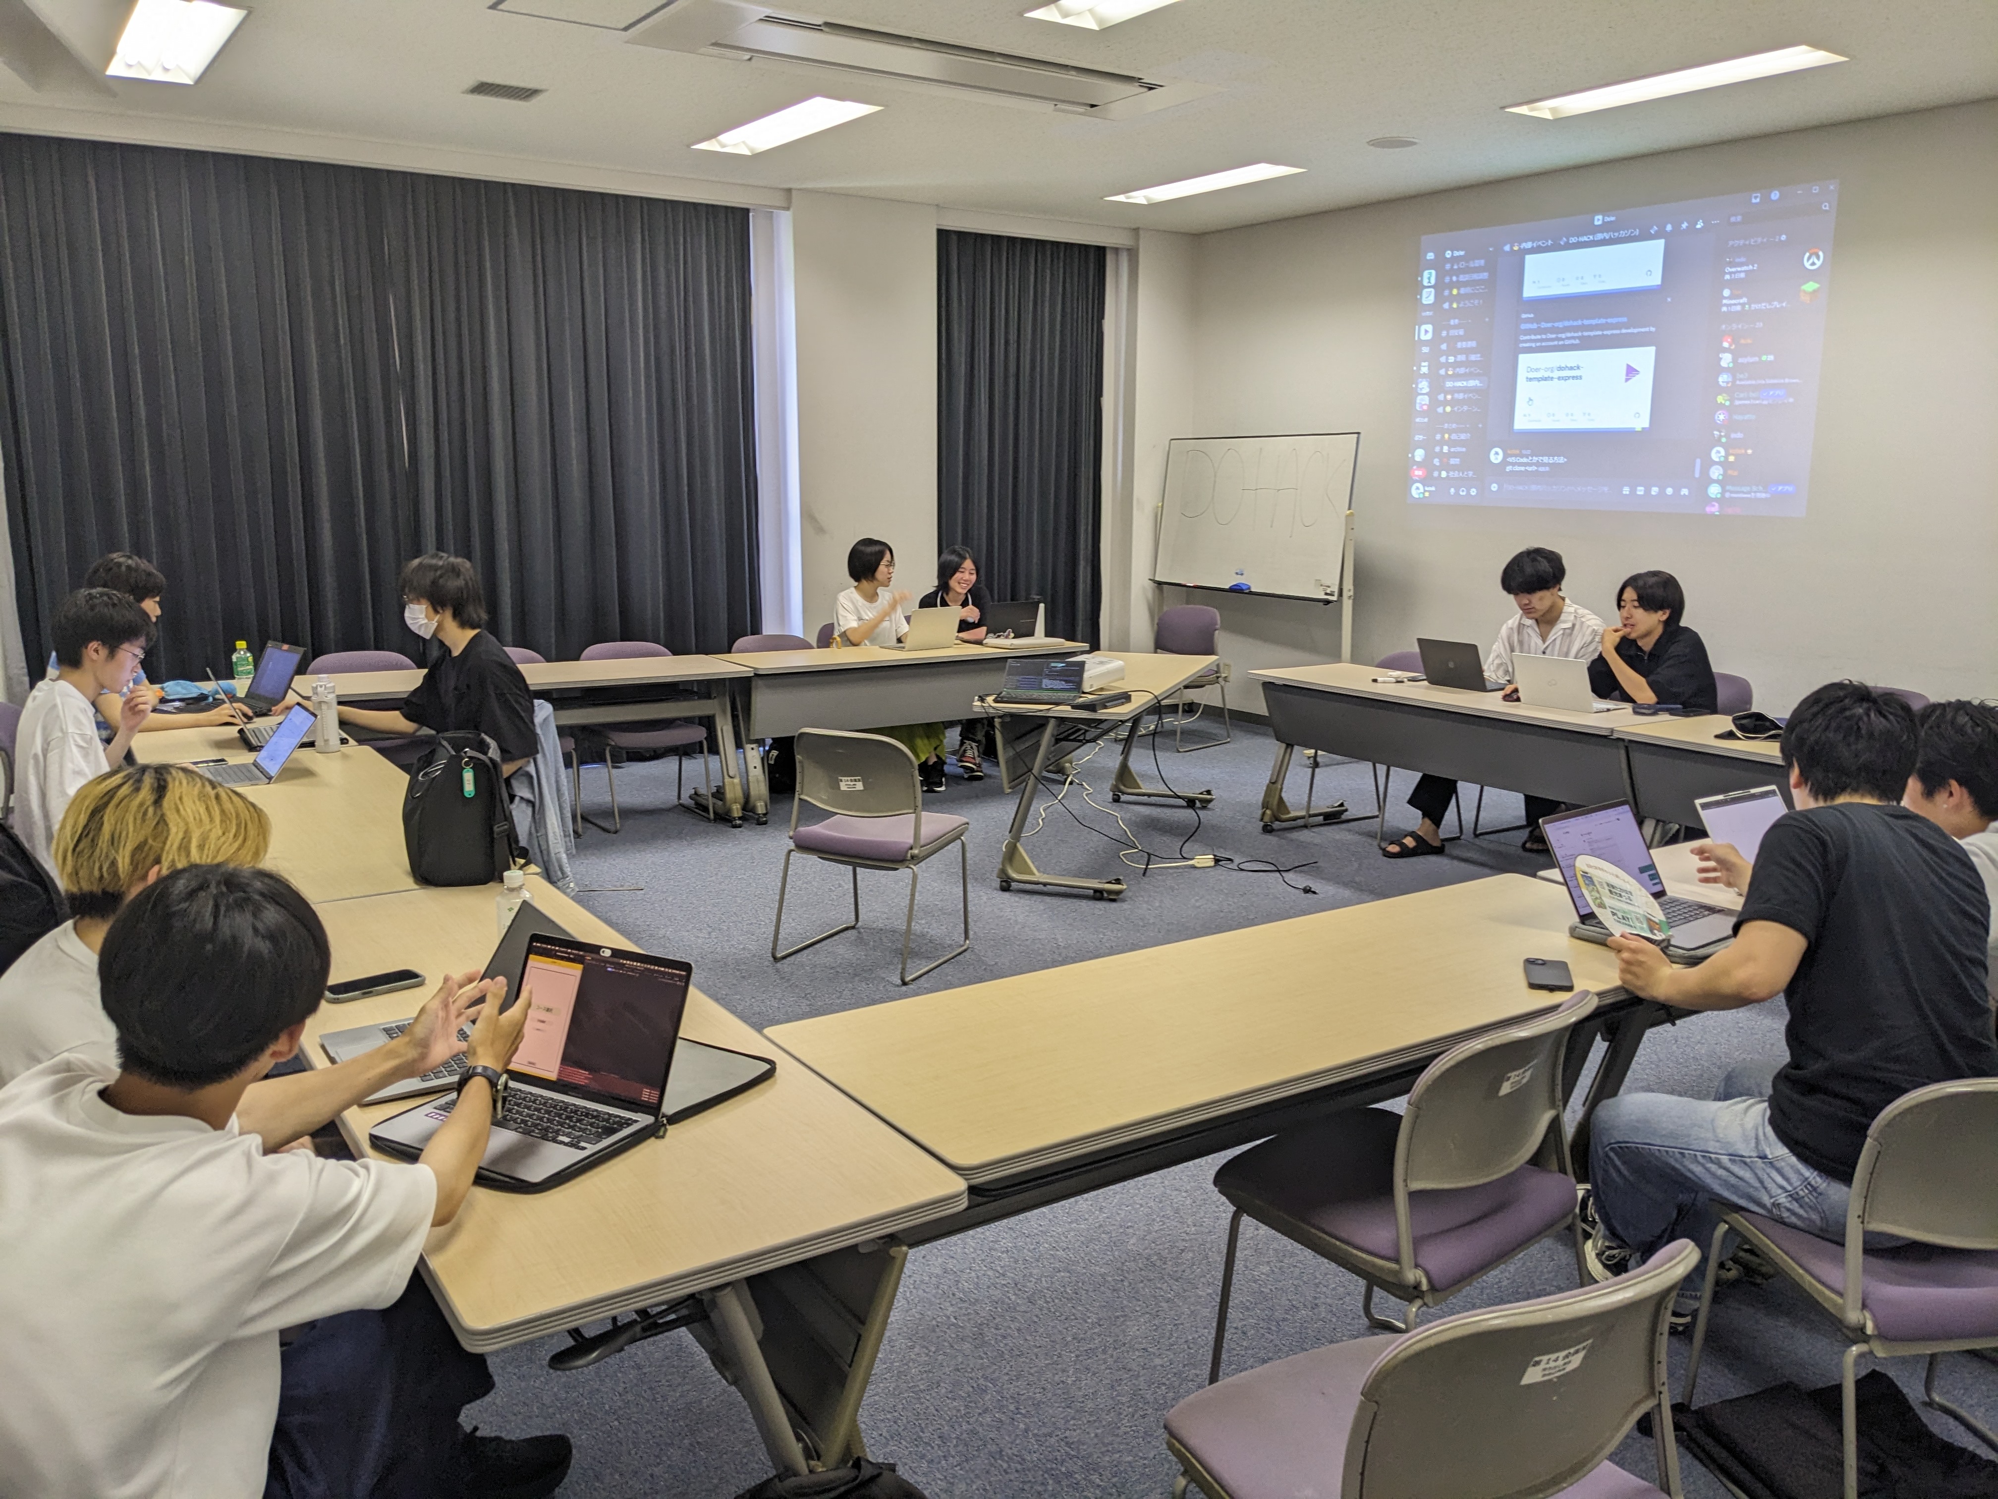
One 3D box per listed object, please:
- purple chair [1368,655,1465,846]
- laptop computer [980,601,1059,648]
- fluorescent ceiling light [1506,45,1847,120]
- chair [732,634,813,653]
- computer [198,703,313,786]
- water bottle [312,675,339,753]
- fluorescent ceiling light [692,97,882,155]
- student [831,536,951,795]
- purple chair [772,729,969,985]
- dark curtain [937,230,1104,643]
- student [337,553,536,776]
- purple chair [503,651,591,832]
[{"bbox_3d":[1.710,-0.009,6.831,0.510,0.775,0.490,-4,12,-25],"label":"purple chair"},{"bbox_3d":[-0.001,-0.652,7.890,0.311,0.206,0.309,-7,13,-34],"label":"laptop computer"},{"bbox_3d":[2.463,-2.468,5.746,0.310,0.070,1.220,-7,13,-33],"label":"fluorescent ceiling light"},{"bbox_3d":[-1.030,-0.159,7.549,0.510,0.780,0.520,-7,13,-33],"label":"chair"},{"bbox_3d":[-2.215,-0.011,4.568,0.350,0.187,0.313,-7,13,-33],"label":"computer"},{"bbox_3d":[-2.087,-0.109,4.835,0.077,0.232,0.077,-7,13,-33],"label":"water bottle"},{"bbox_3d":[-0.939,-2.718,6.749,0.320,0.080,1.270,-6,13,-33],"label":"fluorescent ceiling light"},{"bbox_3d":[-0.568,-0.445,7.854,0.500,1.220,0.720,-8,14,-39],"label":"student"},{"bbox_3d":[-0.398,0.304,5.043,0.490,0.775,0.510,5,12,25],"label":"purple chair"},{"bbox_3d":[0.128,-1.610,9.423,1.270,2.860,0.150,-7,13,-33],"label":"dark curtain"},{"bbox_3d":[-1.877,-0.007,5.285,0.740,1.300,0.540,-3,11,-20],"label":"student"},{"bbox_3d":[-2.130,-0.027,6.744,0.490,0.775,0.510,-6,13,-33],"label":"purple chair"}]

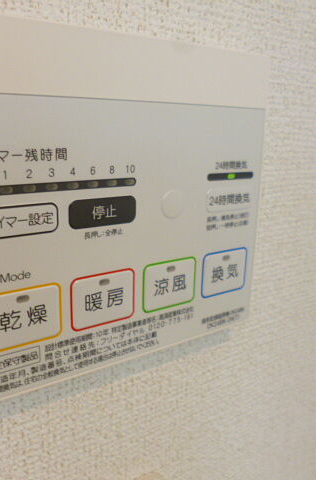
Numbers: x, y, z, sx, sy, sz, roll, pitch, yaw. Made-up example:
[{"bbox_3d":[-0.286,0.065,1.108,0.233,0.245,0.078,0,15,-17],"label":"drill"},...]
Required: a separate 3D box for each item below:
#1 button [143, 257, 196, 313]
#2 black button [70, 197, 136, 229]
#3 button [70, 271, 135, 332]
[{"bbox_3d":[0.006,0.018,0.180,0.026,0.020,0.003,-9,18,-34],"label":"button"},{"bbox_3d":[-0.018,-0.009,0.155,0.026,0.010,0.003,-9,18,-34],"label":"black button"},{"bbox_3d":[-0.019,0.022,0.163,0.026,0.020,0.003,-9,18,-34],"label":"button"}]

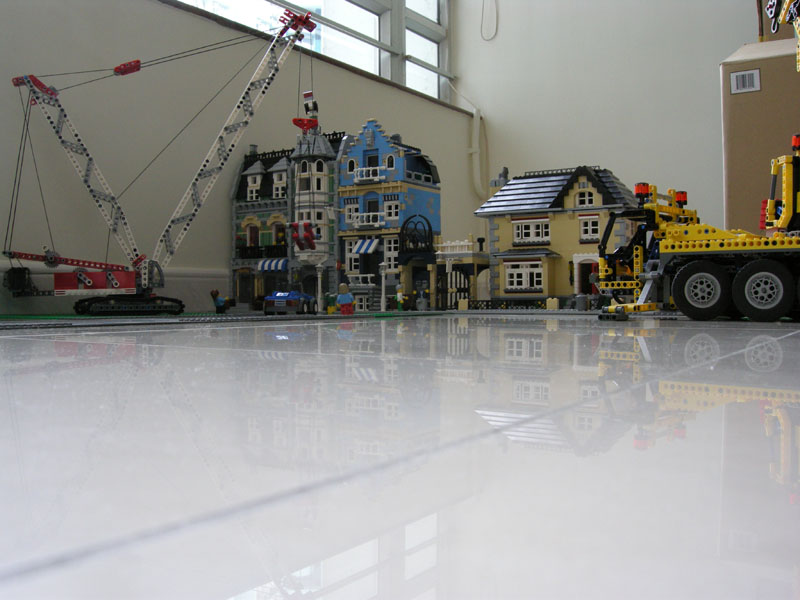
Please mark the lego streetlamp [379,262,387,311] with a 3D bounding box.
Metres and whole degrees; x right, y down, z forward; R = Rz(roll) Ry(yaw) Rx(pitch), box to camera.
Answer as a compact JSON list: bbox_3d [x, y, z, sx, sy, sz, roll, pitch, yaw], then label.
[{"bbox_3d":[-0.026,-0.021,1.305,0.014,0.077,0.014,0,0,0],"label":"lego streetlamp"}]

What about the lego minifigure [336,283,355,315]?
[{"bbox_3d":[-0.070,-0.002,1.070,0.025,0.041,0.015,-6,0,8],"label":"lego minifigure"}]

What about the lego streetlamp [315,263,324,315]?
[{"bbox_3d":[-0.131,-0.021,1.355,0.014,0.077,0.014,0,0,0],"label":"lego streetlamp"}]

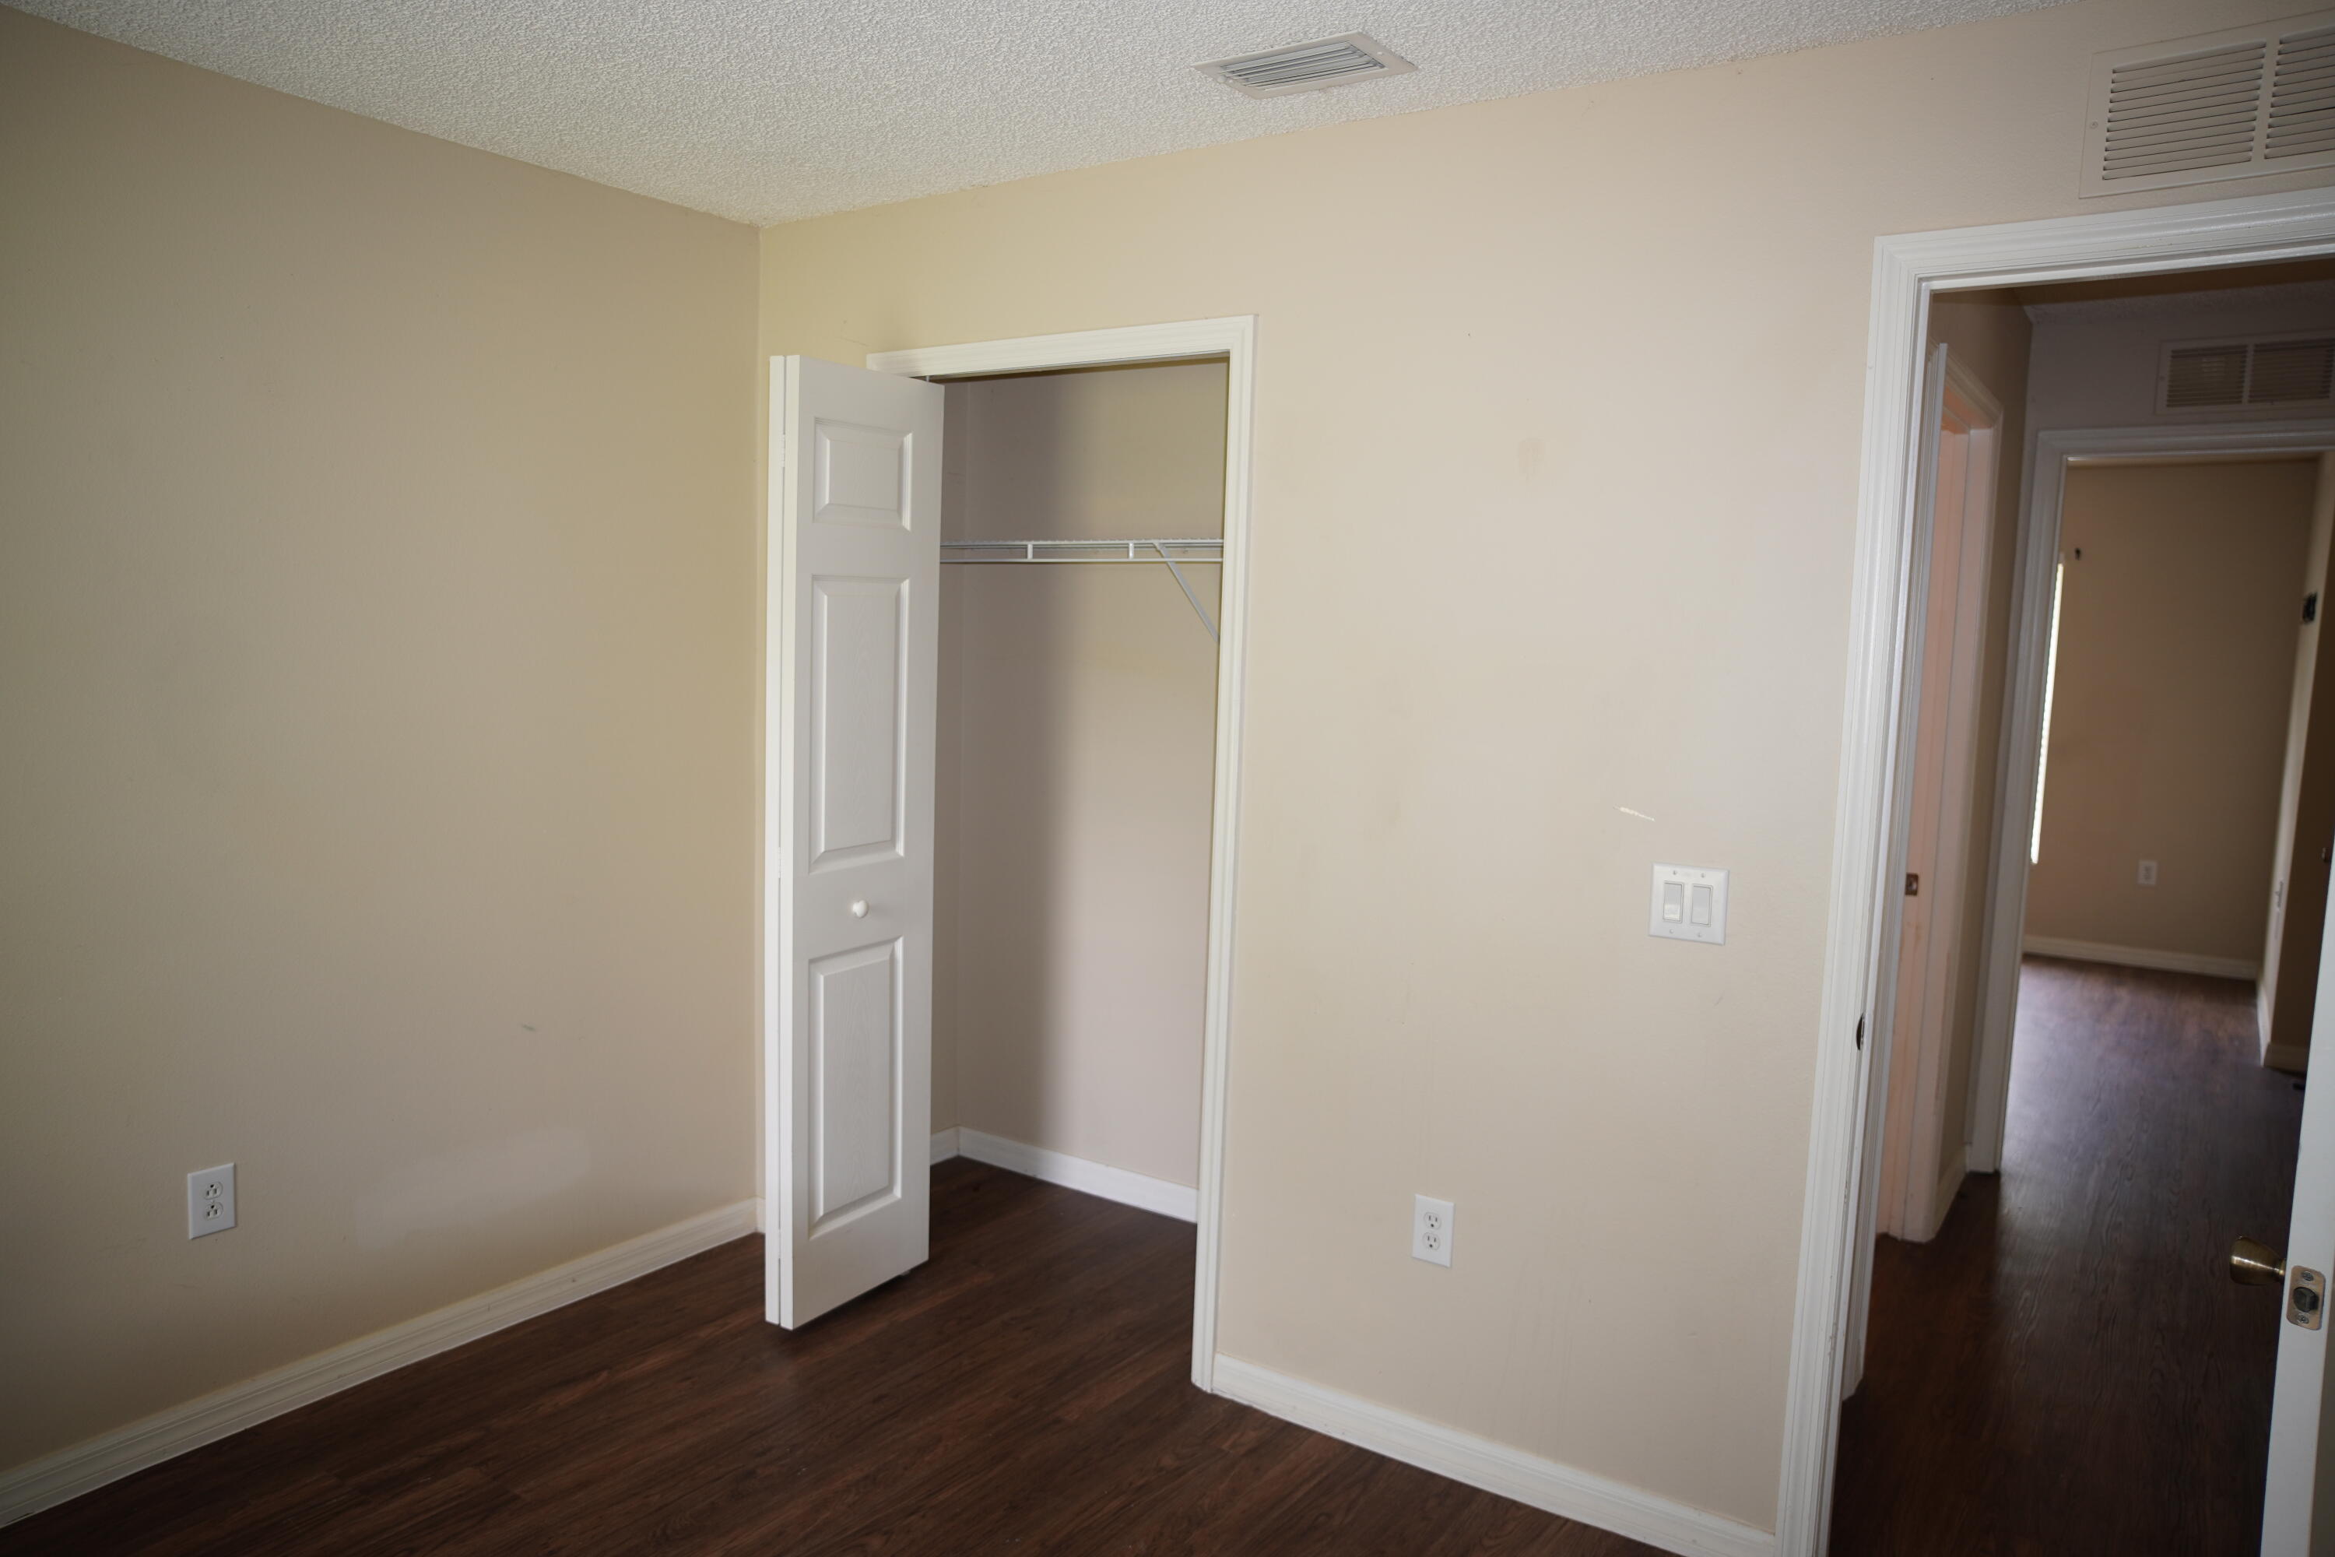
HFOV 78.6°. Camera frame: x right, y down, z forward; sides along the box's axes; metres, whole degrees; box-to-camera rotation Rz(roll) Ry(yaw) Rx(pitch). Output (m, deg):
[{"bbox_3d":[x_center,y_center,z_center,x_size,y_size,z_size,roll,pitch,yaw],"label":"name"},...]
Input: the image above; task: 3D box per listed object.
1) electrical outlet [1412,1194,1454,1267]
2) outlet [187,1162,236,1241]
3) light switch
[{"bbox_3d":[0.478,0.818,2.569,0.074,0.120,0.010,5,7,31],"label":"electrical outlet"},{"bbox_3d":[-1.684,0.748,2.501,0.010,0.119,0.074,6,7,35],"label":"outlet"},{"bbox_3d":[0.839,0.203,2.294,0.119,0.120,0.012,5,7,31],"label":"light switch"}]

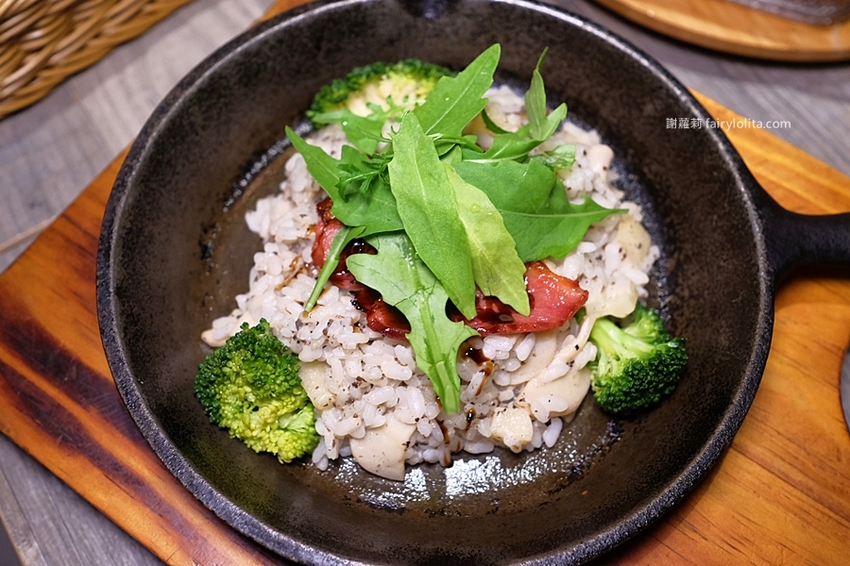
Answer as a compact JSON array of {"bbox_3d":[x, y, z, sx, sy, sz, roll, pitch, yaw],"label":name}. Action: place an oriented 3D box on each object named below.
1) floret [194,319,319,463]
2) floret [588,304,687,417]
[{"bbox_3d":[-0.049,0.032,0.240,0.034,0.030,0.042,-37,70,5],"label":"floret"},{"bbox_3d":[0.064,0.023,0.248,0.031,0.028,0.033,-38,78,0],"label":"floret"}]

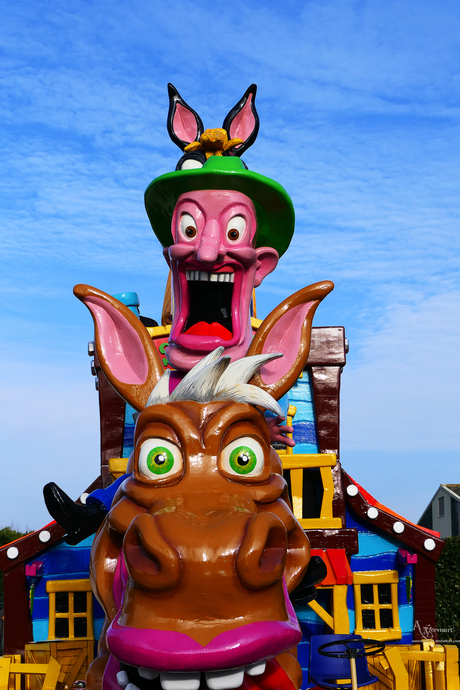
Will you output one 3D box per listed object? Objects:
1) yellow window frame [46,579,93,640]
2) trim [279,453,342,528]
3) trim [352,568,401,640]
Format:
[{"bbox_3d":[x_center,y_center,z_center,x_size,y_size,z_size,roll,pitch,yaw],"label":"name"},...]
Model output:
[{"bbox_3d":[-1.290,2.153,9.300,0.388,0.522,0.100,-1,-7,0],"label":"yellow window frame"},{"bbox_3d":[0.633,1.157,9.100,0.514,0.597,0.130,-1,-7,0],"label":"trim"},{"bbox_3d":[1.187,2.111,9.300,0.392,0.574,0.100,-1,-7,0],"label":"trim"}]

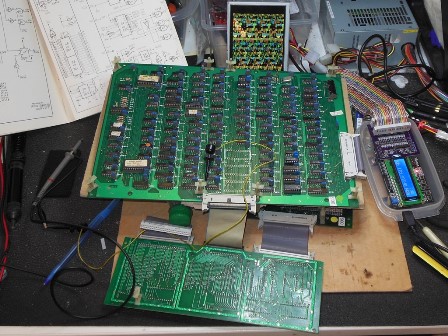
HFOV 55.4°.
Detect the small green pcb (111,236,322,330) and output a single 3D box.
[{"bbox_3d":[-0.011,0.149,0.551,0.269,0.015,0.090,6,59,6],"label":"small green pcb"}]

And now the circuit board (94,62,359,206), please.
[{"bbox_3d":[0.005,-0.058,0.616,0.358,0.020,0.229,2,62,-1],"label":"circuit board"}]

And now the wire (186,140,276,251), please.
[{"bbox_3d":[0.009,0.038,0.559,0.112,0.062,0.132,1,60,0],"label":"wire"}]

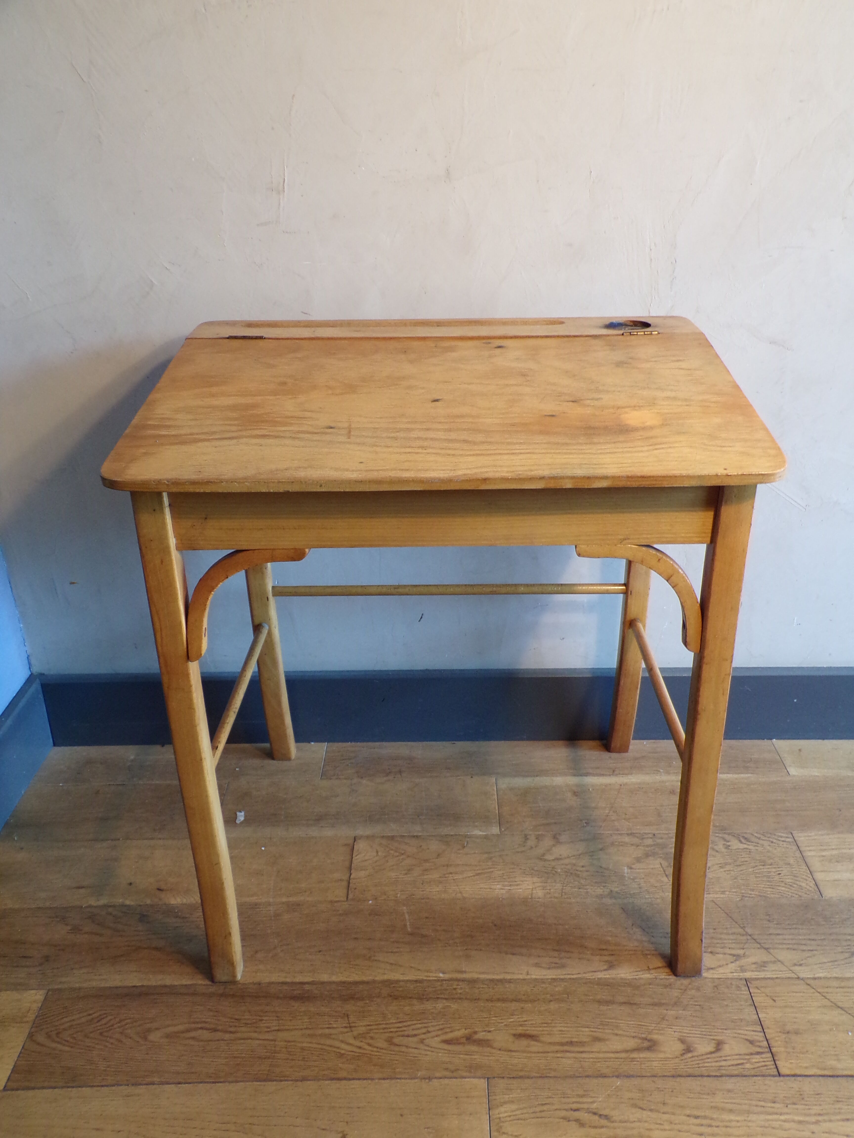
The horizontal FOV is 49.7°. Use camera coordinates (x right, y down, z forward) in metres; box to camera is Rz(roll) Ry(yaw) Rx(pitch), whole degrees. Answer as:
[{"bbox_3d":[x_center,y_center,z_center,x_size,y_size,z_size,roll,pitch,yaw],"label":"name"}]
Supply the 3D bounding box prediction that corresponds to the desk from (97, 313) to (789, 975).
[{"bbox_3d":[0.023,0.081,1.166,0.630,0.690,0.473,-1,26,1],"label":"desk"}]

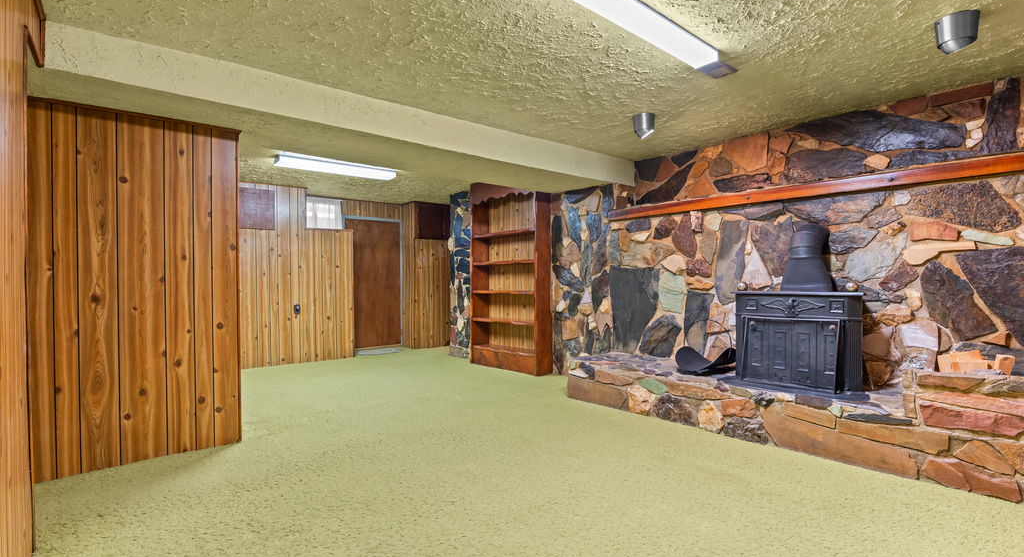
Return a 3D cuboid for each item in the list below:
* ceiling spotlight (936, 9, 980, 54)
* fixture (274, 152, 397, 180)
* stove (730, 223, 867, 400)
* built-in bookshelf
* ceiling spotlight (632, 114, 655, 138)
[{"bbox_3d":[2.159,-1.173,2.344,0.166,0.162,0.166,-1,0,-21],"label":"ceiling spotlight"},{"bbox_3d":[-1.871,-1.183,5.237,1.237,0.071,0.221,-1,0,-41],"label":"fixture"},{"bbox_3d":[2.150,0.201,3.654,0.658,1.226,0.916,-1,0,-41],"label":"stove"},{"bbox_3d":[-0.017,-0.060,6.097,0.329,2.361,1.232,-1,0,-41],"label":"built-in bookshelf"},{"bbox_3d":[1.019,-1.165,3.726,0.166,0.162,0.166,-1,0,-11],"label":"ceiling spotlight"}]

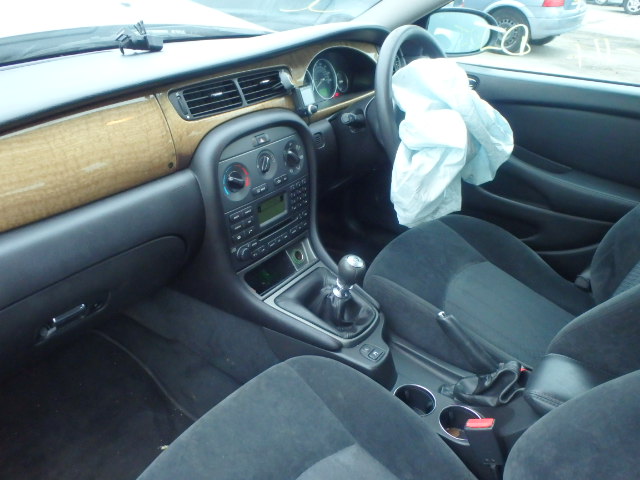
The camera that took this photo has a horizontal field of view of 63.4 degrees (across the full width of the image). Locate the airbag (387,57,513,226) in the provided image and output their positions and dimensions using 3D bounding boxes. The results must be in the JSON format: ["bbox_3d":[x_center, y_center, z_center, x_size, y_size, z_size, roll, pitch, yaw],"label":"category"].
[{"bbox_3d":[0.279,-0.207,1.100,0.200,0.310,0.290,20,36,31],"label":"airbag"}]

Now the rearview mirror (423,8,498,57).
[{"bbox_3d":[0.410,-0.601,1.500,0.215,0.135,0.100,-14,33,-22],"label":"rearview mirror"}]

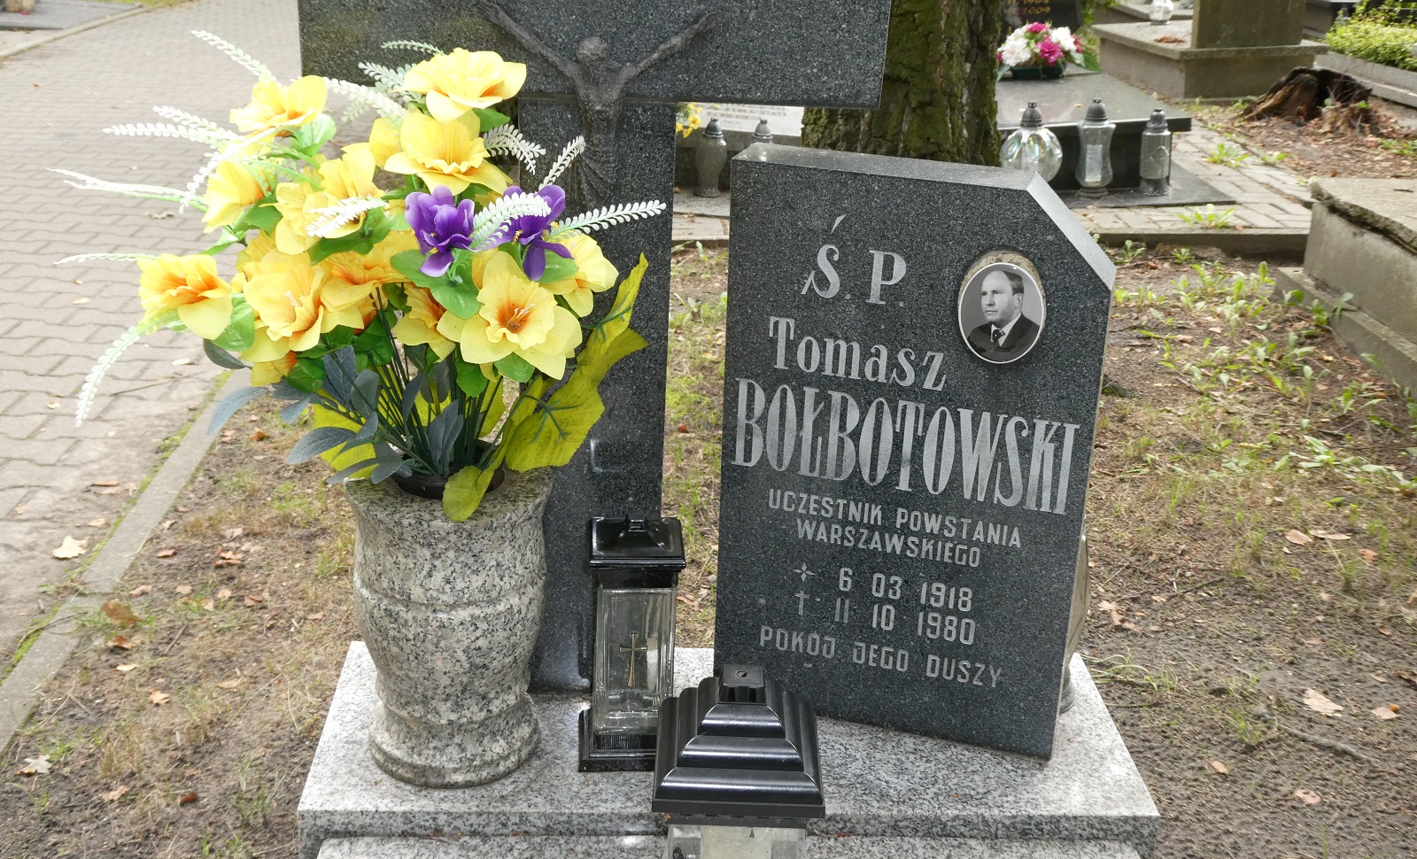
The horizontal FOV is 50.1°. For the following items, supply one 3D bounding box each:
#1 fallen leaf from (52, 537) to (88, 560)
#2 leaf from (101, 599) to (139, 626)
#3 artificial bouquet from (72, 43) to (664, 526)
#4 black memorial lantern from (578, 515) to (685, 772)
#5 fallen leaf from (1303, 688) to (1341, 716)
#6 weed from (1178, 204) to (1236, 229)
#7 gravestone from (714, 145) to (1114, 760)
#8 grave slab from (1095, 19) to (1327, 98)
[{"bbox_3d":[-1.133,0.208,2.689,0.060,0.015,0.069,-5,22,-23],"label":"fallen leaf"},{"bbox_3d":[-0.962,0.296,2.477,0.059,0.015,0.072,-5,22,-22],"label":"leaf"},{"bbox_3d":[-0.310,-0.141,1.359,0.510,0.390,0.370,2,22,0],"label":"artificial bouquet"},{"bbox_3d":[-0.078,0.210,1.579,0.109,0.272,0.109,1,23,-5],"label":"black memorial lantern"},{"bbox_3d":[0.922,0.407,2.275,0.058,0.020,0.057,11,24,23],"label":"fallen leaf"},{"bbox_3d":[1.646,-0.696,5.000,0.175,0.055,0.135,2,22,0],"label":"weed"},{"bbox_3d":[0.207,0.030,1.592,0.377,0.611,0.085,8,23,16],"label":"gravestone"},{"bbox_3d":[2.561,-1.948,7.881,0.732,0.208,1.282,-3,21,-4],"label":"grave slab"}]

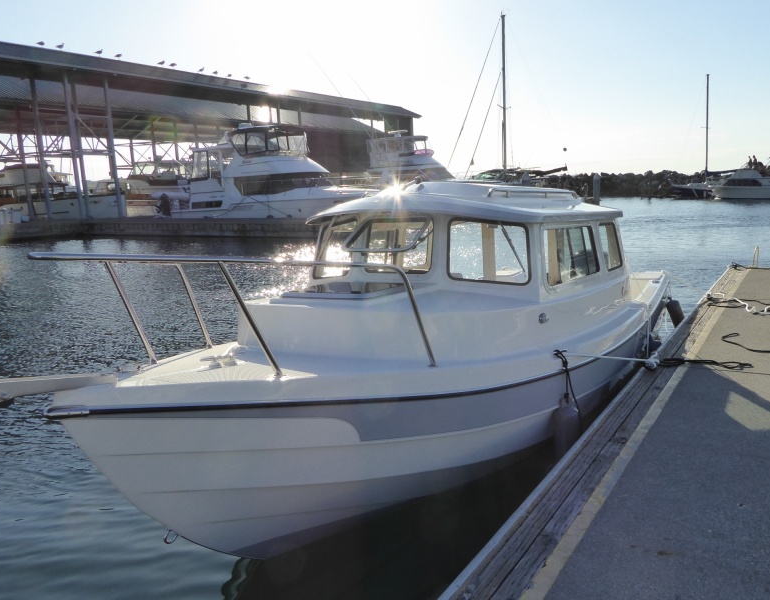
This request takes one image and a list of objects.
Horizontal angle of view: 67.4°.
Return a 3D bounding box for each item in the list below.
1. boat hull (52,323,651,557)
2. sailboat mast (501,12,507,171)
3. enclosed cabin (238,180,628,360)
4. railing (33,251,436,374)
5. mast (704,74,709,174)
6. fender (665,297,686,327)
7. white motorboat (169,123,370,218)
[{"bbox_3d":[0.576,0.600,5.068,2.413,1.478,6.501,4,12,35],"label":"boat hull"},{"bbox_3d":[8.676,-14.763,42.026,0.200,11.326,0.200,-3,11,0],"label":"sailboat mast"},{"bbox_3d":[0.408,-0.354,4.737,2.147,1.320,3.792,4,12,35],"label":"enclosed cabin"},{"bbox_3d":[-0.915,0.087,2.926,1.852,0.808,1.517,4,12,35],"label":"railing"},{"bbox_3d":[33.976,-18.179,61.016,0.200,10.722,0.200,-4,11,0],"label":"mast"},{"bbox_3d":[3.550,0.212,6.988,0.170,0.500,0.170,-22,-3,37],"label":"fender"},{"bbox_3d":[-6.133,-6.598,31.500,11.600,5.800,4.000,0,11,10],"label":"white motorboat"}]

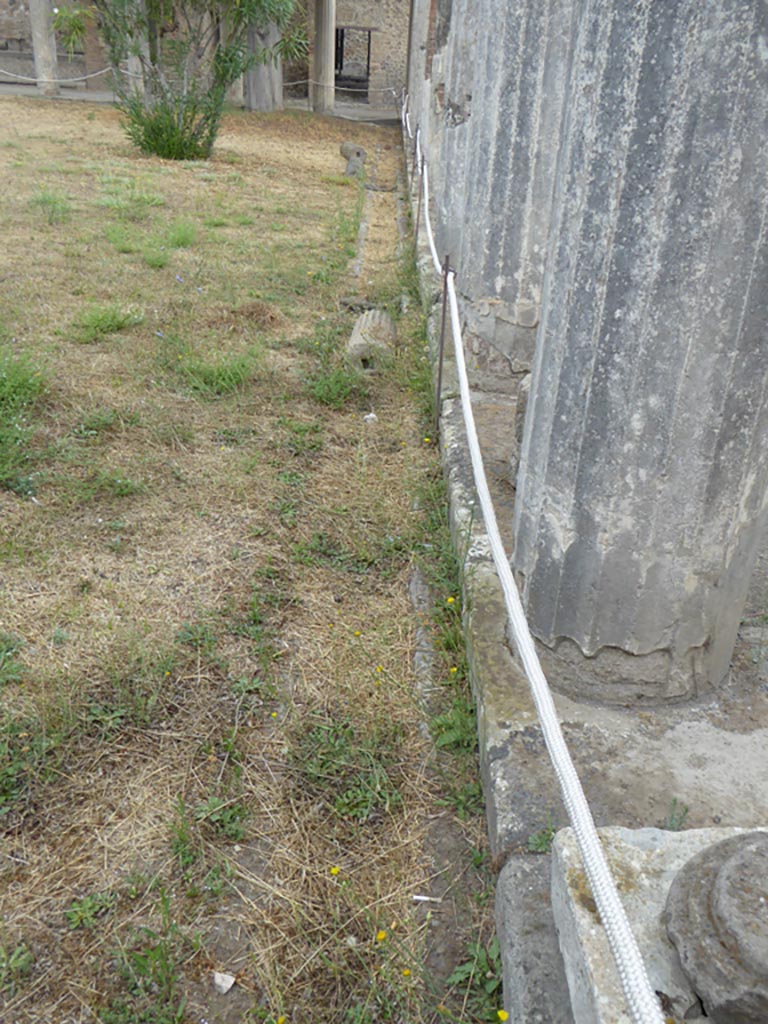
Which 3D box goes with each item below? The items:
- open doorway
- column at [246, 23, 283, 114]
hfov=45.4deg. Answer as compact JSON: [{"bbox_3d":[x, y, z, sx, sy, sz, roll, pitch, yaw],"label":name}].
[{"bbox_3d":[-0.855,-12.674,26.075,1.123,1.899,0.350,5,27,5],"label":"open doorway"},{"bbox_3d":[-2.716,-10.396,21.465,0.813,1.862,0.772,5,27,5],"label":"column"}]

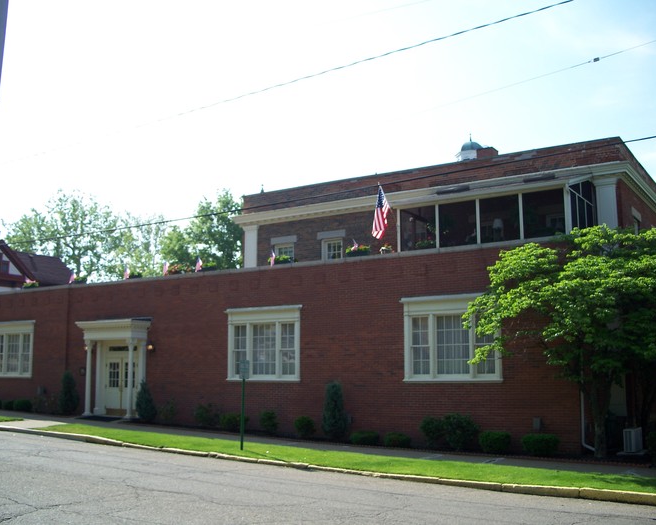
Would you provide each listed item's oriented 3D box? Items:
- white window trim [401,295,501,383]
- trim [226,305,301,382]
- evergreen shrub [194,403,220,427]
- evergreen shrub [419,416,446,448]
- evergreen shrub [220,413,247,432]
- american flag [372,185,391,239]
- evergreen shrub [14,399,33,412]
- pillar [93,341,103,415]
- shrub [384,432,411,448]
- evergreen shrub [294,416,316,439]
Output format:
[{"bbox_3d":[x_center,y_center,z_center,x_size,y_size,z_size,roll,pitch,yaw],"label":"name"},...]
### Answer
[{"bbox_3d":[3.282,2.065,19.987,2.860,2.290,0.250,-5,-9,31],"label":"white window trim"},{"bbox_3d":[-2.031,2.545,23.245,2.900,2.310,0.250,-5,-9,31],"label":"trim"},{"bbox_3d":[-3.761,4.775,23.353,0.787,0.820,0.787,0,-8,0],"label":"evergreen shrub"},{"bbox_3d":[2.719,4.401,19.373,0.800,0.810,0.800,0,-8,0],"label":"evergreen shrub"},{"bbox_3d":[-2.862,4.846,22.660,0.764,0.612,0.764,0,-8,0],"label":"evergreen shrub"},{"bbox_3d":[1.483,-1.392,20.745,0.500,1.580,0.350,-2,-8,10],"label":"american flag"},{"bbox_3d":[-11.458,5.372,28.108,0.720,0.520,0.720,-5,-9,31],"label":"evergreen shrub"},{"bbox_3d":[-8.216,4.113,26.760,0.320,2.650,0.270,-5,-10,32],"label":"pillar"},{"bbox_3d":[1.824,4.672,19.637,0.662,0.424,0.629,0,-8,0],"label":"shrub"},{"bbox_3d":[-0.646,4.718,21.494,0.680,0.690,0.680,0,-8,0],"label":"evergreen shrub"}]

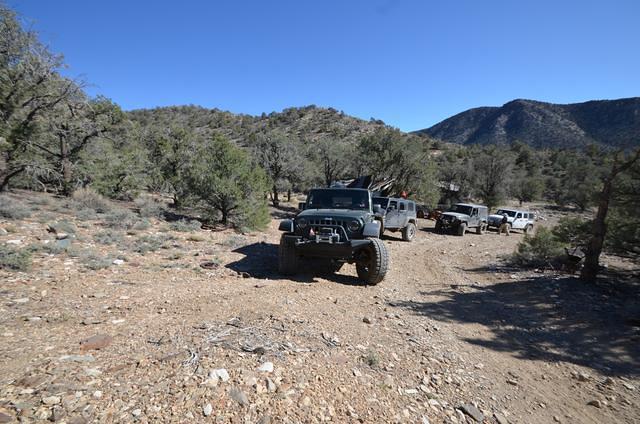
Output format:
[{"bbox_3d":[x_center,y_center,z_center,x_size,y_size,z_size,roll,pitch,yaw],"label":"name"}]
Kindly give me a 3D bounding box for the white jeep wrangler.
[{"bbox_3d":[15.400,0.690,21.750,4.500,1.840,1.880,3,4,-27],"label":"white jeep wrangler"}]

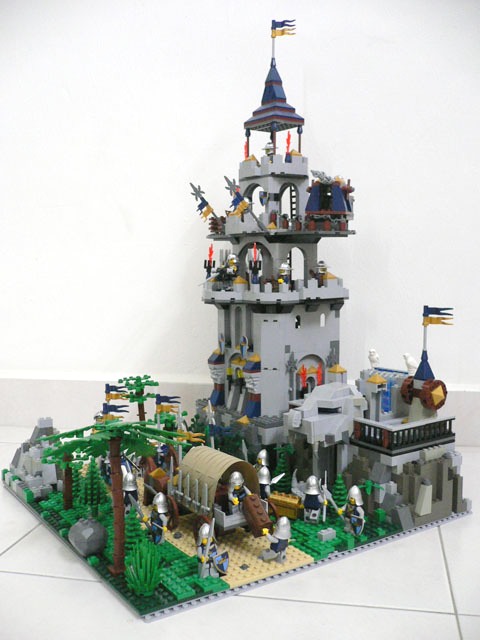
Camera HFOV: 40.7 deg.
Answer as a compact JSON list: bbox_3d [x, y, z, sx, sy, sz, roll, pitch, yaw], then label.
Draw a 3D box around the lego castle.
[{"bbox_3d":[0.077,-0.081,0.770,0.178,0.566,0.345,-3,4,-33],"label":"lego castle"}]

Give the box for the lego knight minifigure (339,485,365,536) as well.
[{"bbox_3d":[0.108,0.184,0.620,0.024,0.045,0.028,-3,4,-33],"label":"lego knight minifigure"}]

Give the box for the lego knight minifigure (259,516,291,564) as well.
[{"bbox_3d":[0.031,0.192,0.569,0.026,0.041,0.027,-4,5,-43],"label":"lego knight minifigure"}]

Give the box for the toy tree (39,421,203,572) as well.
[{"bbox_3d":[-0.104,0.152,0.553,0.128,0.131,0.128,-3,4,-33],"label":"toy tree"}]

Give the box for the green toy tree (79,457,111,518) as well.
[{"bbox_3d":[-0.151,0.174,0.672,0.033,0.066,0.033,-3,4,-33],"label":"green toy tree"}]

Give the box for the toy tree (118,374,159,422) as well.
[{"bbox_3d":[-0.135,0.133,0.861,0.055,0.118,0.052,-3,4,-33],"label":"toy tree"}]

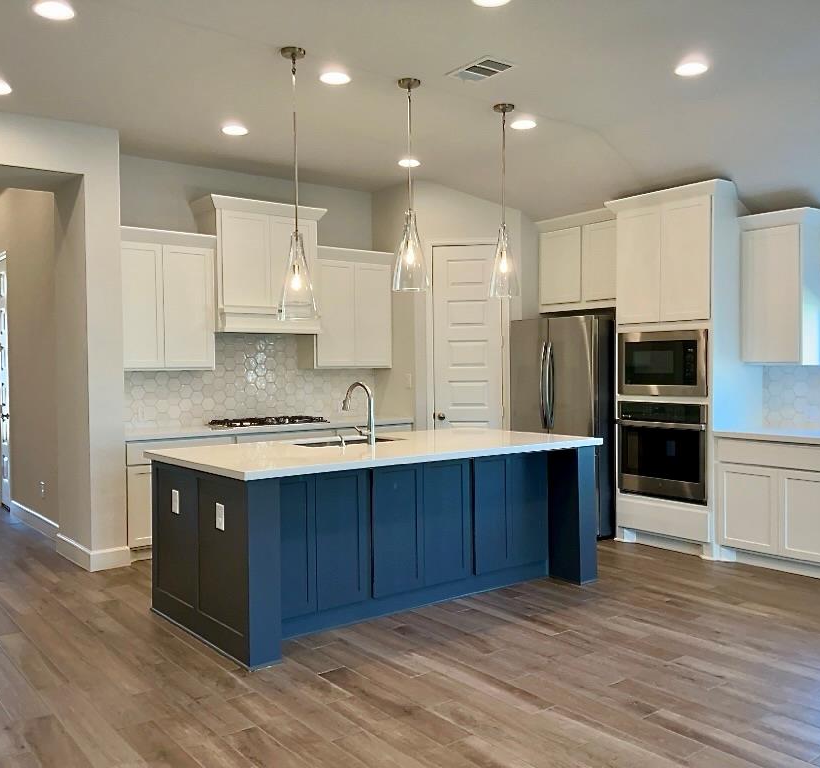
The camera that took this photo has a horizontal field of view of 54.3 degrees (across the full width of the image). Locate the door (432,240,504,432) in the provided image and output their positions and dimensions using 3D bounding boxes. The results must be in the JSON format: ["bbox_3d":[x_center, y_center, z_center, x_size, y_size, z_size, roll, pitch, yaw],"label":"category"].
[{"bbox_3d":[0.517,0.014,7.120,0.626,2.443,0.044,0,1,6],"label":"door"}]

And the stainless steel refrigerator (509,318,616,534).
[{"bbox_3d":[1.463,0.347,6.832,0.850,1.780,0.895,-1,1,-38],"label":"stainless steel refrigerator"}]

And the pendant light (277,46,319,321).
[{"bbox_3d":[-0.601,-1.058,4.205,0.216,1.416,0.216,-1,1,0],"label":"pendant light"}]

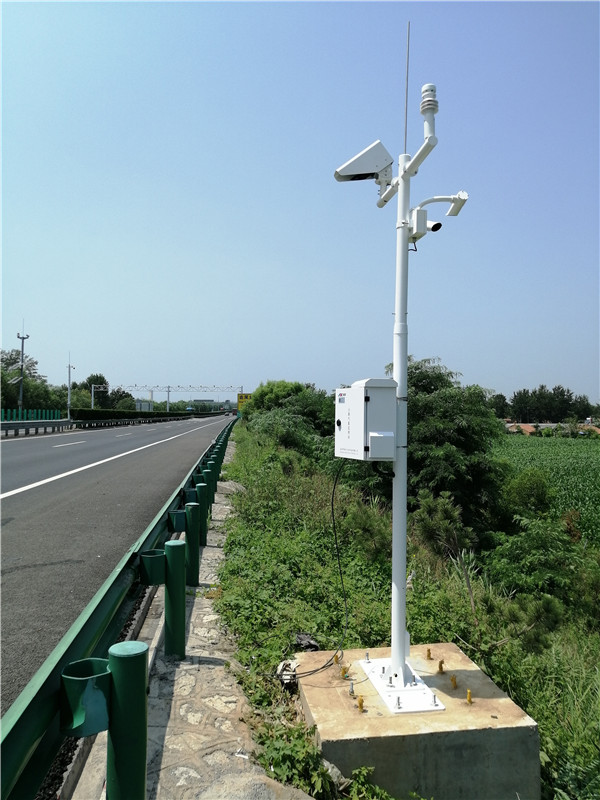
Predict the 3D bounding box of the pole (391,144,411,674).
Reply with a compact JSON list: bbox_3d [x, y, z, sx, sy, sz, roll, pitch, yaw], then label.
[{"bbox_3d":[0.683,0.104,4.166,0.092,3.524,0.092,1,-2,0],"label":"pole"}]

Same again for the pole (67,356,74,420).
[{"bbox_3d":[-18.757,-0.613,51.000,0.200,5.700,0.200,1,-2,0],"label":"pole"}]

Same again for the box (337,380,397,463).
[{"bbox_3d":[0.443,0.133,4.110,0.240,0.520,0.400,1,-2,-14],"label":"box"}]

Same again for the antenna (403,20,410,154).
[{"bbox_3d":[0.730,-2.113,4.224,0.013,0.913,0.013,2,-1,0],"label":"antenna"}]

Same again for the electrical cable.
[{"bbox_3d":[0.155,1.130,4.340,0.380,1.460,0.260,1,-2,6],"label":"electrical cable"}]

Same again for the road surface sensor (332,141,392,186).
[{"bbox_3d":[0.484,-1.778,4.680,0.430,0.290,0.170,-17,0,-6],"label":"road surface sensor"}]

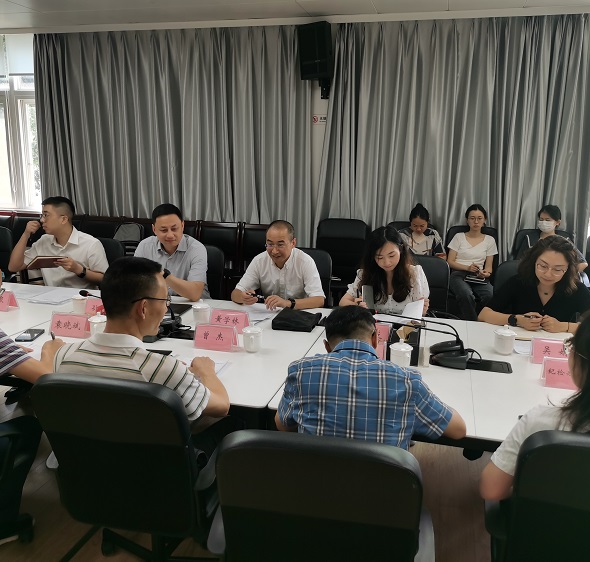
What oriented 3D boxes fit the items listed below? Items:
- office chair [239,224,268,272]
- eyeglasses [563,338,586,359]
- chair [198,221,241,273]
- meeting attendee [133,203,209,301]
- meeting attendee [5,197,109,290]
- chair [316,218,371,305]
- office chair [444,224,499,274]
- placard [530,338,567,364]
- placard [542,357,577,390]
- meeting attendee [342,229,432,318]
[{"bbox_3d":[-0.371,-0.050,5.514,0.470,0.940,0.560,4,12,15],"label":"office chair"},{"bbox_3d":[0.717,0.169,1.348,0.140,0.045,0.140,1,5,4],"label":"eyeglasses"},{"bbox_3d":[-0.822,-0.097,5.742,0.470,0.900,0.560,4,13,14],"label":"chair"},{"bbox_3d":[-0.765,0.182,3.463,0.540,1.270,0.720,2,11,2],"label":"meeting attendee"},{"bbox_3d":[-1.560,0.125,3.808,0.600,1.290,0.800,8,14,28],"label":"meeting attendee"},{"bbox_3d":[0.376,-0.004,5.170,0.560,1.020,0.600,4,12,13],"label":"chair"},{"bbox_3d":[1.574,0.017,5.241,0.600,0.960,0.620,4,12,15],"label":"office chair"},{"bbox_3d":[1.123,0.303,2.517,0.195,0.103,0.090,4,13,14],"label":"placard"},{"bbox_3d":[1.070,0.360,2.261,0.195,0.103,0.090,4,13,14],"label":"placard"},{"bbox_3d":[0.509,0.294,3.310,0.490,1.200,0.720,4,12,15],"label":"meeting attendee"}]

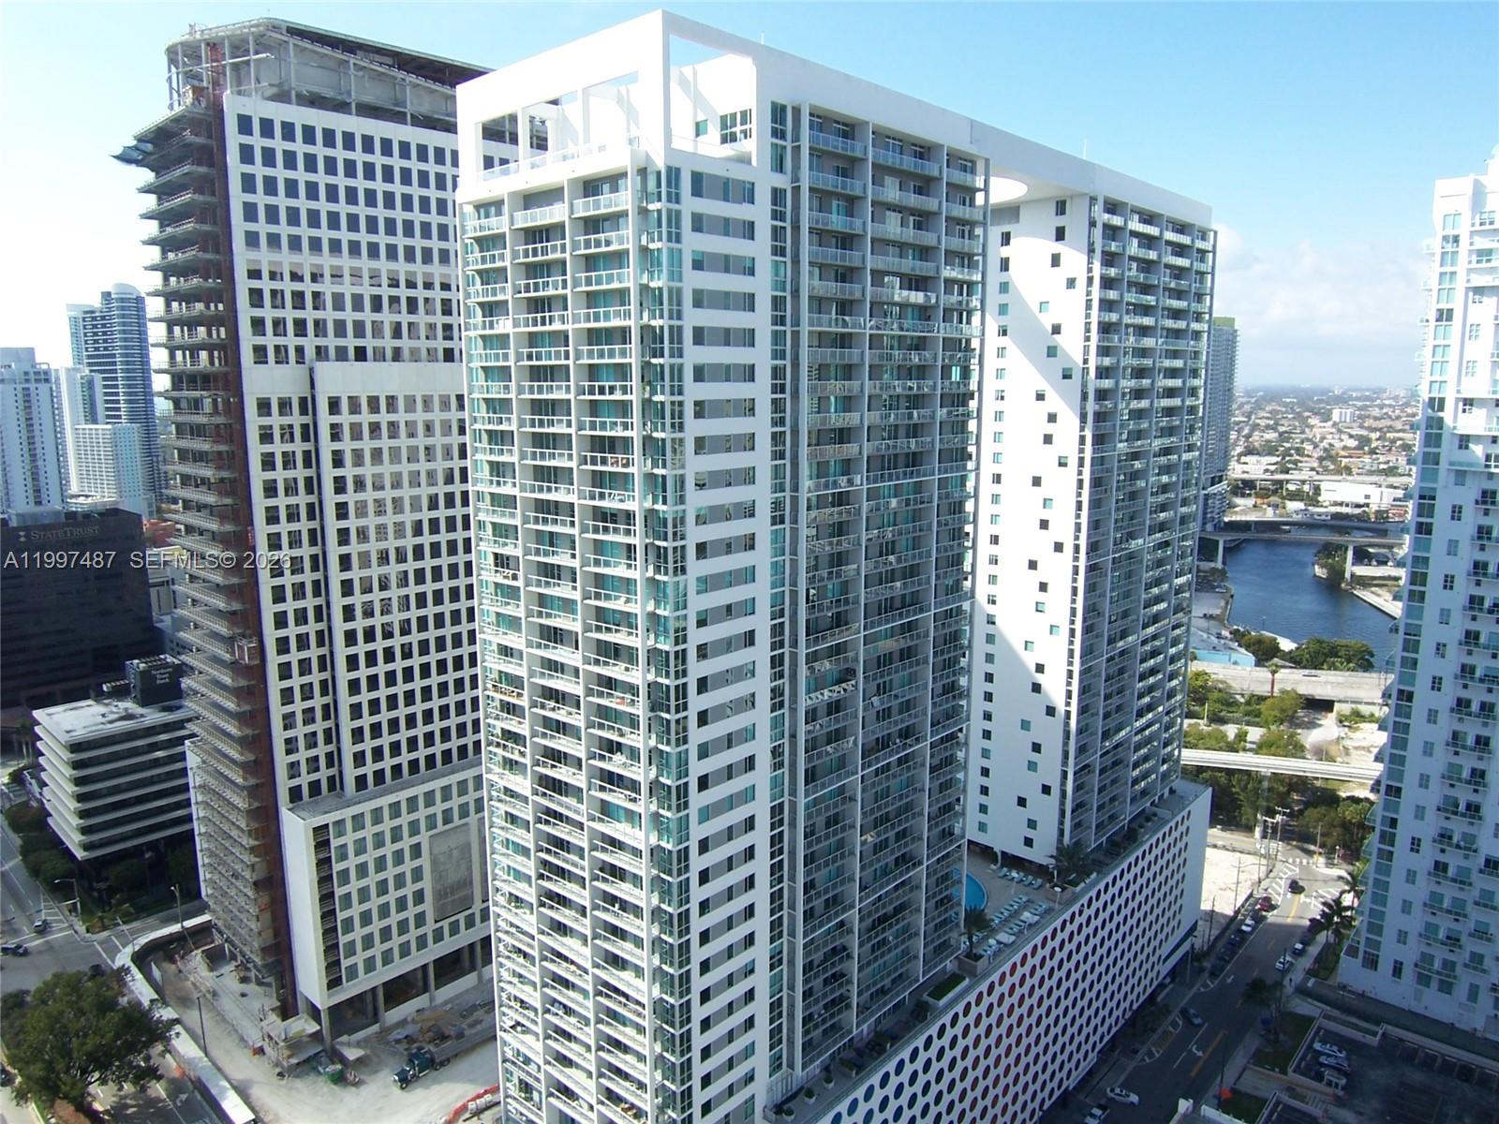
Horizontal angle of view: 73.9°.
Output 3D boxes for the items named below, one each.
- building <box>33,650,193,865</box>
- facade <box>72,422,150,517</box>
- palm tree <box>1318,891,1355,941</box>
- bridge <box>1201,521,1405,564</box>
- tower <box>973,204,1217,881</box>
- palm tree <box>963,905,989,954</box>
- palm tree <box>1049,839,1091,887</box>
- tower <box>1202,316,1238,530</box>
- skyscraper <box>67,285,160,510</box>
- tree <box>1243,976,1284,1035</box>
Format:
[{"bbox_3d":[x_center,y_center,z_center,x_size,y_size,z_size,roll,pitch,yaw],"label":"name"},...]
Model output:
[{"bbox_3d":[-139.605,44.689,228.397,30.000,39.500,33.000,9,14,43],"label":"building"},{"bbox_3d":[-483.029,-65.470,752.605,49.000,75.000,18.500,6,12,30],"label":"facade"},{"bbox_3d":[107.995,66.354,182.589,7.120,10.980,7.120,9,14,42],"label":"palm tree"},{"bbox_3d":[315.884,-7.382,574.186,125.000,18.000,12.000,3,11,17],"label":"bridge"},{"bbox_3d":[48.626,-7.106,160.042,28.500,96.700,47.500,9,14,42],"label":"tower"},{"bbox_3d":[27.274,45.068,120.956,3.570,6.250,3.570,0,10,0],"label":"palm tree"},{"bbox_3d":[44.876,42.060,139.054,6.080,6.080,6.080,9,14,42],"label":"palm tree"},{"bbox_3d":[313.672,-91.808,683.088,28.000,145.000,28.000,7,12,34],"label":"tower"},{"bbox_3d":[-539.283,-141.362,854.740,58.000,189.000,40.000,8,13,38],"label":"skyscraper"},{"bbox_3d":[82.673,71.245,158.790,6.570,9.910,6.570,9,14,42],"label":"tree"}]

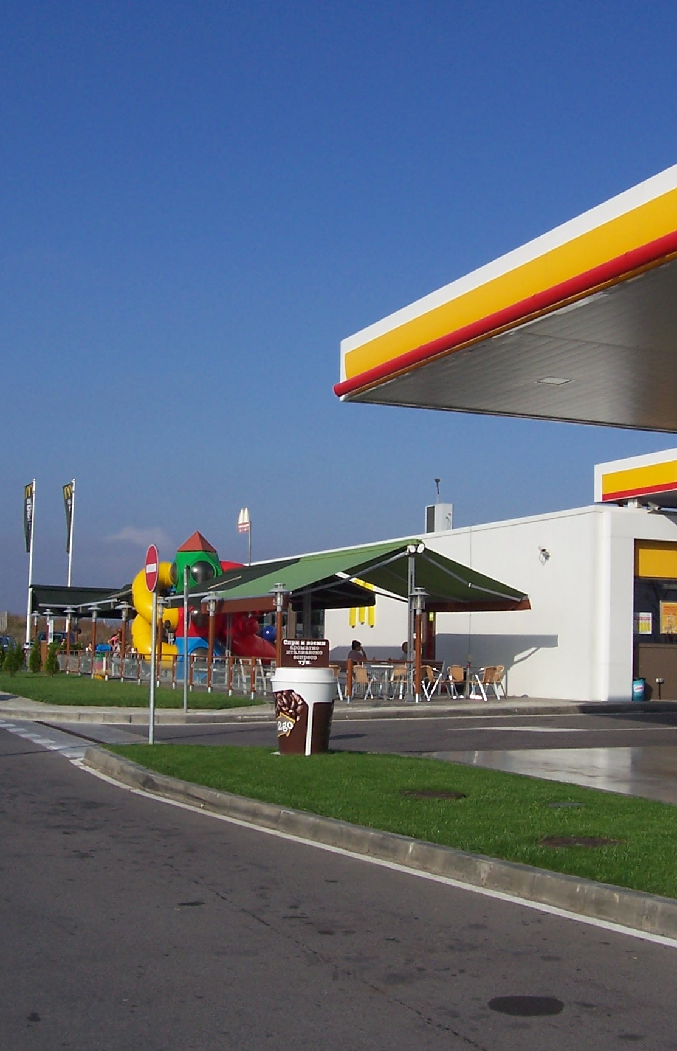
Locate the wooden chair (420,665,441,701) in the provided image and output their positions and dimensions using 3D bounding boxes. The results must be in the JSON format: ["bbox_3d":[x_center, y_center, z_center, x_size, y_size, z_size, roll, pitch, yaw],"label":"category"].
[{"bbox_3d":[2.026,3.418,30.037,0.580,0.760,0.560,6,-7,-41],"label":"wooden chair"}]

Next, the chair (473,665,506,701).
[{"bbox_3d":[3.290,3.443,30.137,0.560,0.760,0.580,6,-7,-40],"label":"chair"}]

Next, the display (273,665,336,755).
[{"bbox_3d":[-0.361,2.131,16.000,0.730,1.020,0.730,1,-6,0],"label":"display"}]

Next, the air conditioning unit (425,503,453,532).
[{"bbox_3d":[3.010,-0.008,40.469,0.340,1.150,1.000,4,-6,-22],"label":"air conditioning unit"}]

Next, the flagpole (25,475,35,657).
[{"bbox_3d":[-16.064,2.305,72.000,0.180,9.439,0.180,4,-6,-22],"label":"flagpole"}]

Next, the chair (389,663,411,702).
[{"bbox_3d":[1.382,3.414,30.037,0.580,0.760,0.560,5,-6,-30],"label":"chair"}]

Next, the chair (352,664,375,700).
[{"bbox_3d":[0.547,3.414,30.037,0.560,0.760,0.580,-3,-7,41],"label":"chair"}]

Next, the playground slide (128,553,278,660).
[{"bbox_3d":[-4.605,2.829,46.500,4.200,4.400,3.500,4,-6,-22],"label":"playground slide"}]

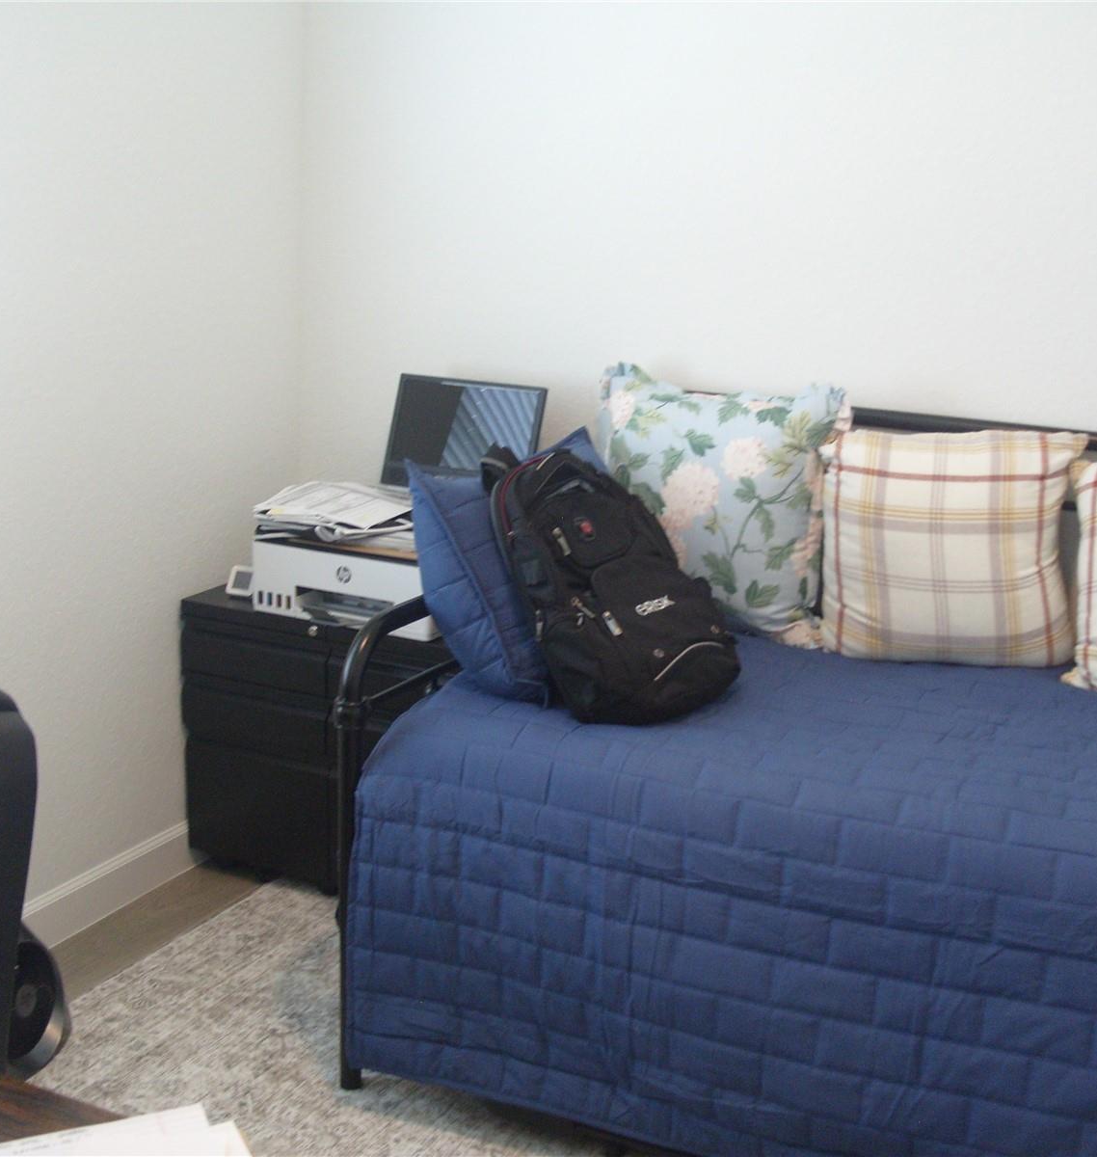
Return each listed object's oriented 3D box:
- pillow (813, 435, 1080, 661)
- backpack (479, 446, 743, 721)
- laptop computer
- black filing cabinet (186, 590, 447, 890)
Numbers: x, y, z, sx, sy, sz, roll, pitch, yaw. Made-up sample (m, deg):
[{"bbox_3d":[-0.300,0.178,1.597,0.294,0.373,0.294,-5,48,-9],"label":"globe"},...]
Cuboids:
[{"bbox_3d":[0.767,-0.054,2.975,0.470,0.440,0.160,4,4,8],"label":"pillow"},{"bbox_3d":[0.113,0.003,2.660,0.230,0.480,0.325,-25,-6,43],"label":"backpack"},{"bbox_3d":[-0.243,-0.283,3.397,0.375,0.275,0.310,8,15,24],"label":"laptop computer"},{"bbox_3d":[-0.359,0.353,3.513,0.745,0.630,0.500,8,15,24],"label":"black filing cabinet"}]

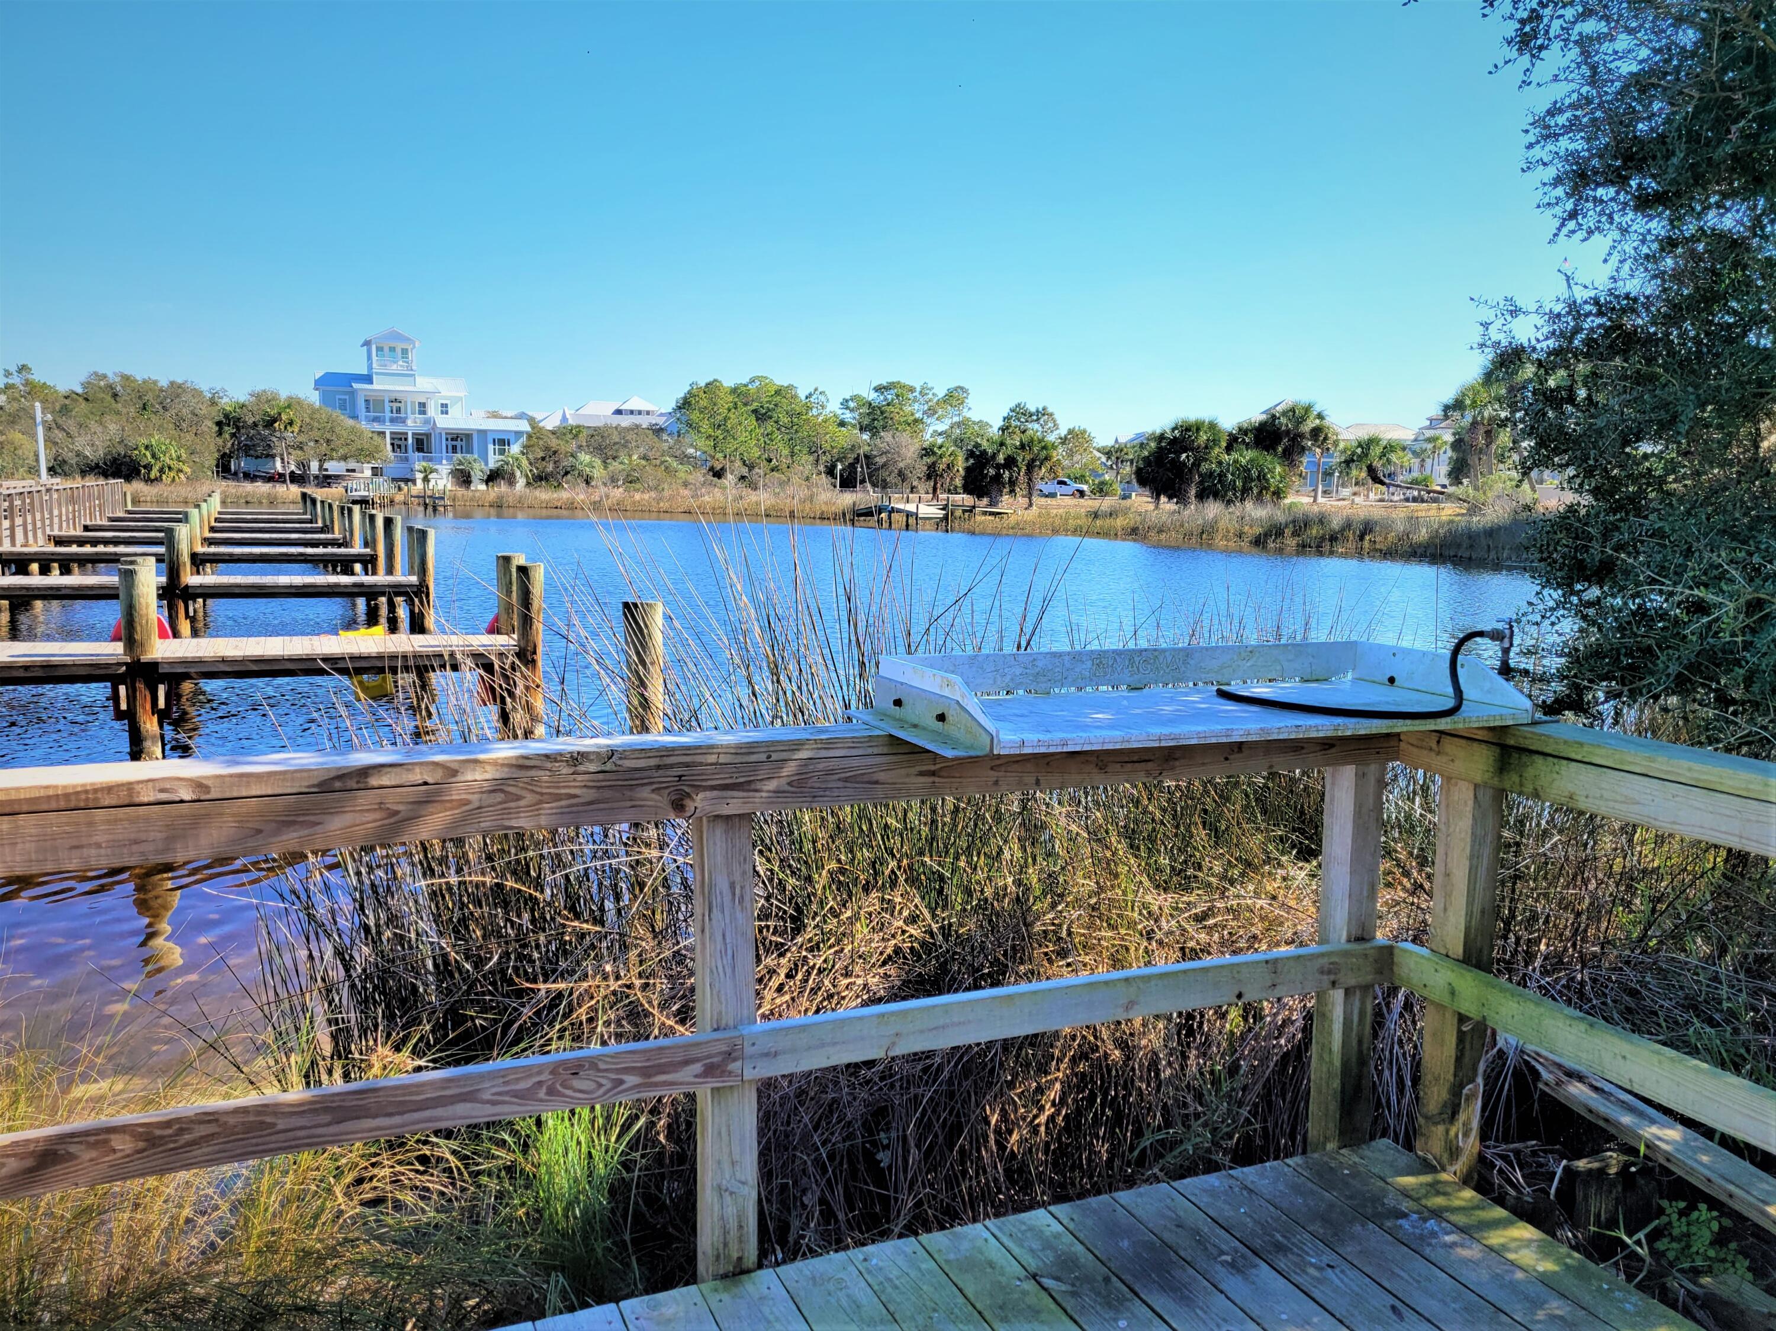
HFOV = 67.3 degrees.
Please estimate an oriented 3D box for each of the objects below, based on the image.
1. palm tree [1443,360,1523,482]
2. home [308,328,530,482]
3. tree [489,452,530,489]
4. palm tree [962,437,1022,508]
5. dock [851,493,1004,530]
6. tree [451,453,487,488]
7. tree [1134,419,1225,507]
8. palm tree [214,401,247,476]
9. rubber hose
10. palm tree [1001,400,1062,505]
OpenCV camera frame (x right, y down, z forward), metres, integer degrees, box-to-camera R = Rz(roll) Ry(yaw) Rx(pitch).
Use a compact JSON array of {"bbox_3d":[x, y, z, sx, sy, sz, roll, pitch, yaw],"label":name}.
[{"bbox_3d":[33.924,-13.590,76.000,4.417,7.664,4.417,0,8,0],"label":"palm tree"},{"bbox_3d":[-41.314,-22.817,118.000,17.000,14.000,12.000,-5,9,-31],"label":"home"},{"bbox_3d":[-30.621,-15.747,108.000,3.304,3.088,3.304,0,8,0],"label":"tree"},{"bbox_3d":[6.399,-11.849,82.000,3.595,4.348,3.595,0,8,0],"label":"palm tree"},{"bbox_3d":[1.654,-6.924,60.000,6.600,1.700,4.800,3,8,18],"label":"dock"},{"bbox_3d":[-33.678,-15.601,107.000,2.837,3.059,2.837,0,8,0],"label":"tree"},{"bbox_3d":[16.685,-11.536,76.000,5.192,5.294,4.673,0,8,0],"label":"tree"},{"bbox_3d":[-56.716,-19.308,115.000,2.697,6.934,2.697,0,8,0],"label":"palm tree"},{"bbox_3d":[0.950,0.005,2.586,0.560,0.144,0.310,0,8,0],"label":"rubber hose"},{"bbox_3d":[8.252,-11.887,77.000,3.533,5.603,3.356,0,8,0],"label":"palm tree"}]

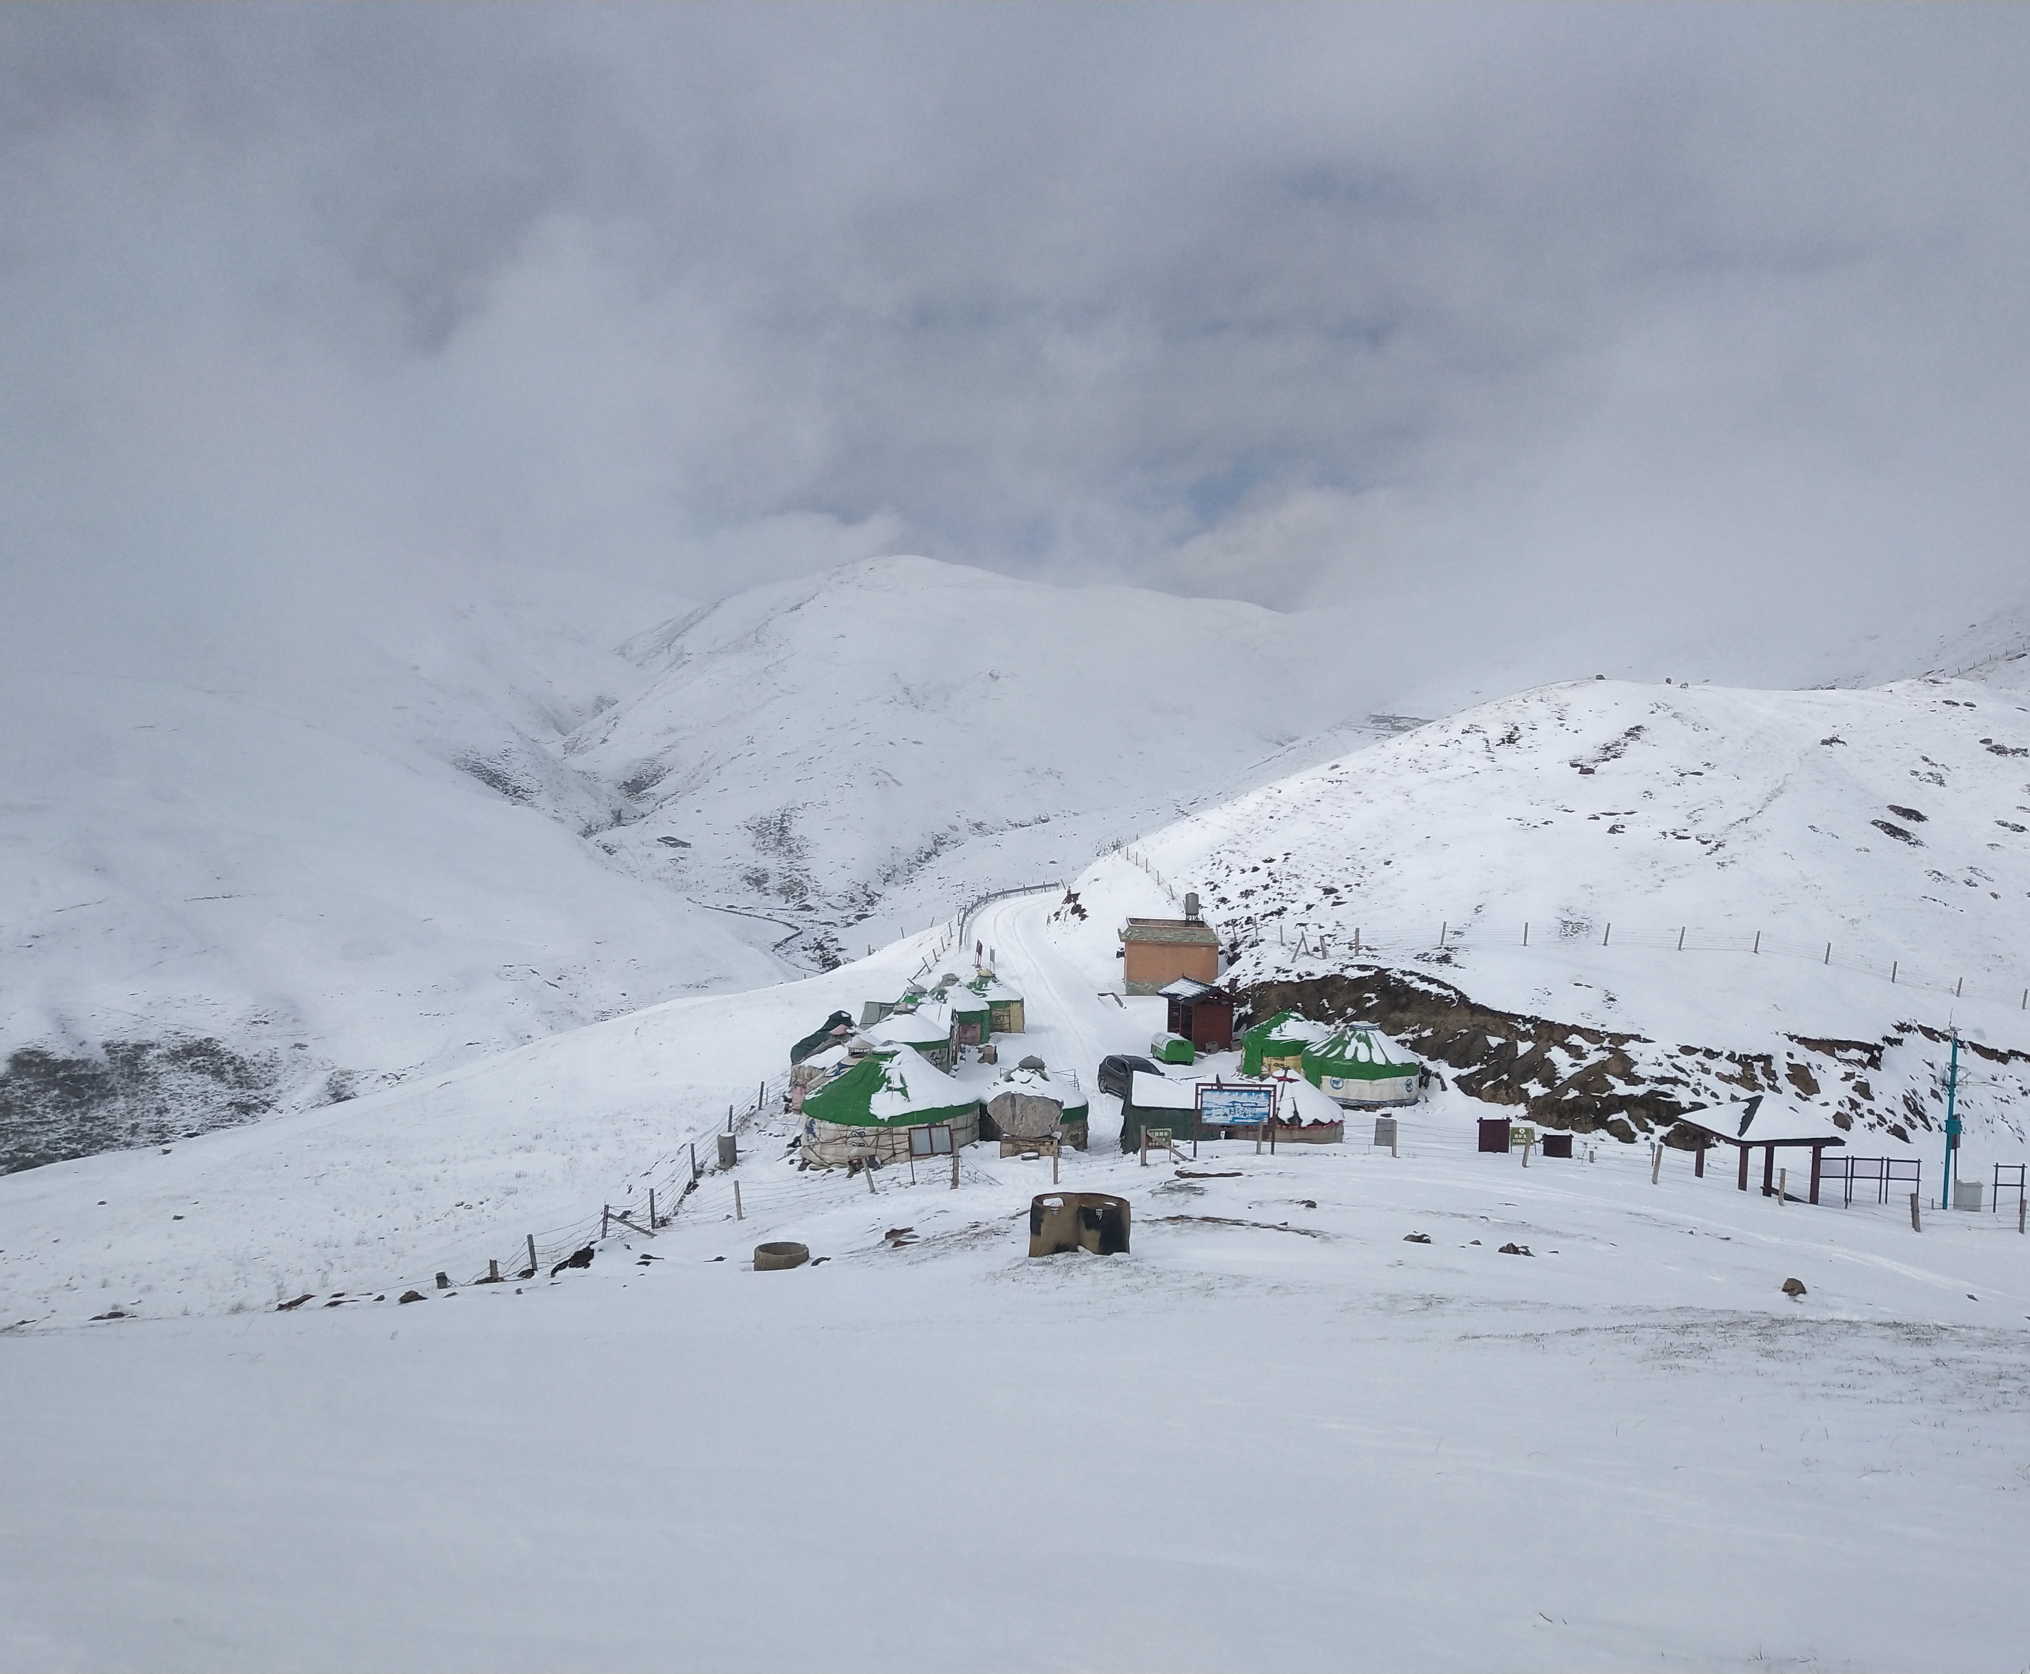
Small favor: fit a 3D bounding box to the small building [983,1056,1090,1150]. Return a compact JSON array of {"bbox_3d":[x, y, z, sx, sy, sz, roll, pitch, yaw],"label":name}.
[{"bbox_3d":[0.732,10.227,75.168,4.100,3.500,4.100,0,5,0],"label":"small building"}]

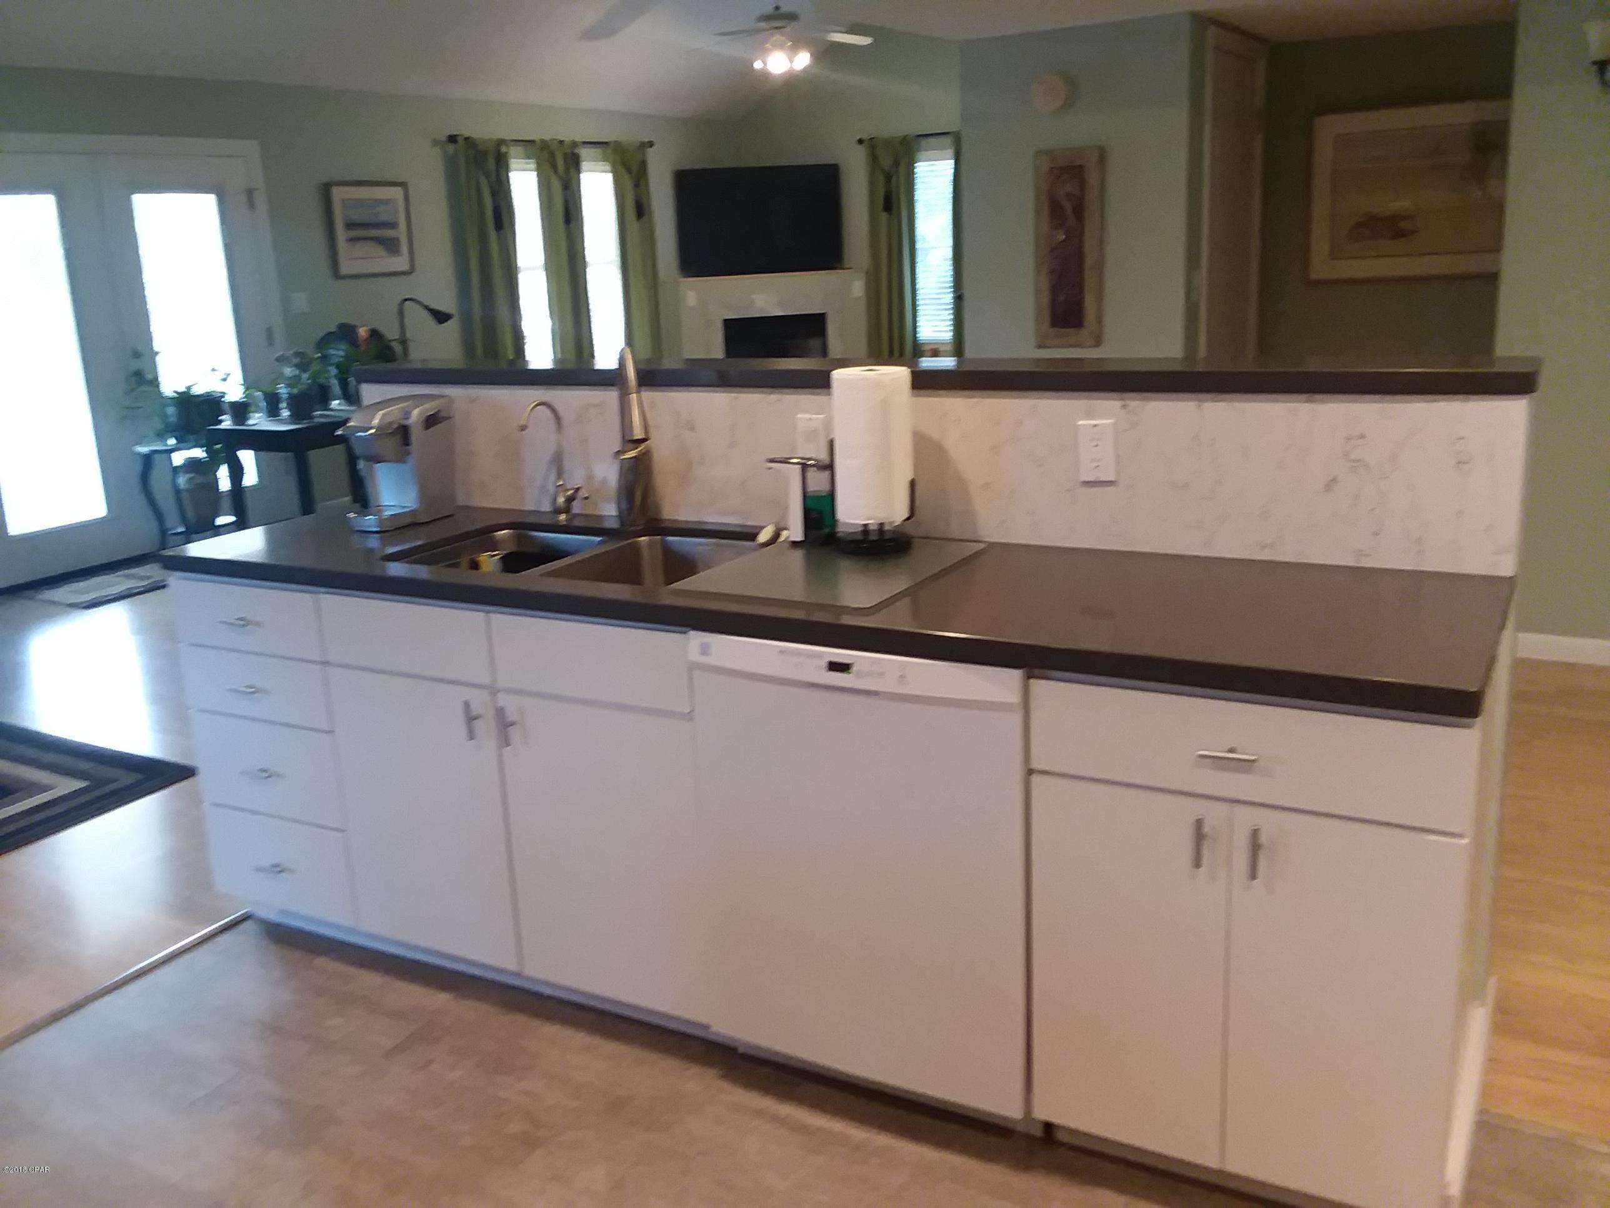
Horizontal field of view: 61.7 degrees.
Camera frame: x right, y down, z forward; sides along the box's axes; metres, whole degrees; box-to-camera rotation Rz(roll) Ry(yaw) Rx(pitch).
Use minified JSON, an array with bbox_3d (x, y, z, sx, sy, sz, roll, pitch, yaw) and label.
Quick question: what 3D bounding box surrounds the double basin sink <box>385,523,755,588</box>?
[{"bbox_3d":[-0.441,-0.005,2.786,0.760,0.205,0.465,6,17,29],"label":"double basin sink"}]

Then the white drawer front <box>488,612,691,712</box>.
[{"bbox_3d":[-0.387,0.101,2.434,0.443,0.145,0.025,6,16,28],"label":"white drawer front"}]

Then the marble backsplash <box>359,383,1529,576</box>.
[{"bbox_3d":[0.038,-0.304,2.801,2.570,0.305,0.028,6,17,29],"label":"marble backsplash"}]

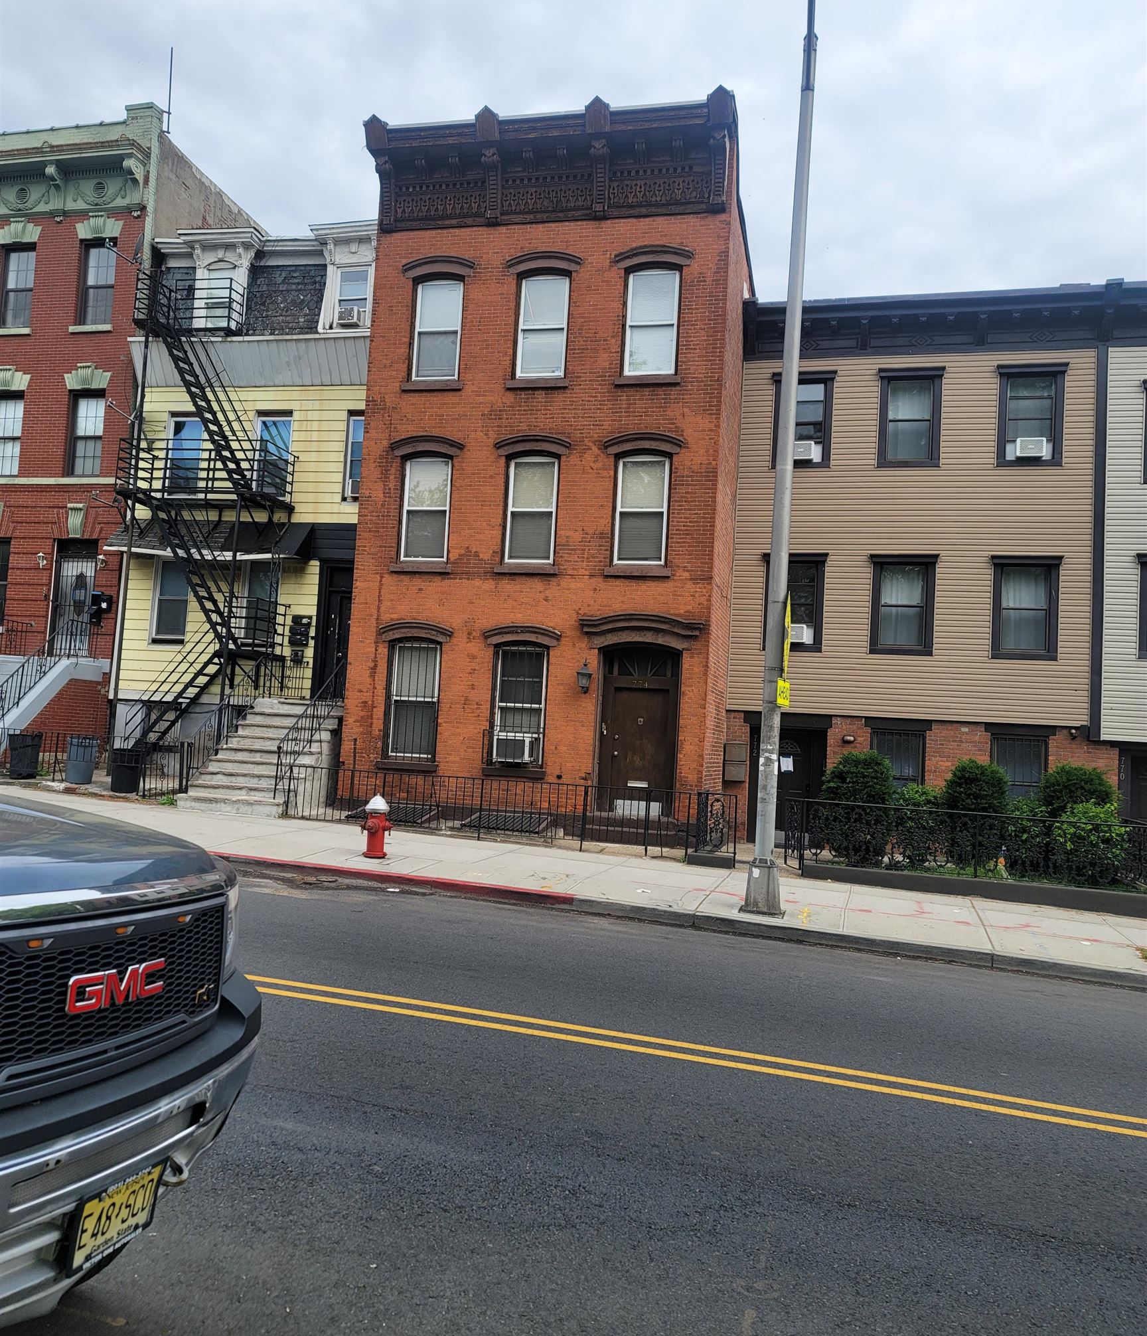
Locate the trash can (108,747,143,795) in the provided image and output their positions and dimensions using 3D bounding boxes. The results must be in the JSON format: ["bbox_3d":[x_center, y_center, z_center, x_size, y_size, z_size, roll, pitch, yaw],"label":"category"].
[{"bbox_3d":[-6.849,1.578,16.926,0.460,0.664,0.460,3,-4,0],"label":"trash can"}]

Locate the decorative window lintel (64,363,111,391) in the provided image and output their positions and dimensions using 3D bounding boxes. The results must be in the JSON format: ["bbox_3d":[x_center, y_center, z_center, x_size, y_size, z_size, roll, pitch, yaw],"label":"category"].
[{"bbox_3d":[-9.908,-5.952,22.596,1.127,0.552,0.170,2,-5,13],"label":"decorative window lintel"}]

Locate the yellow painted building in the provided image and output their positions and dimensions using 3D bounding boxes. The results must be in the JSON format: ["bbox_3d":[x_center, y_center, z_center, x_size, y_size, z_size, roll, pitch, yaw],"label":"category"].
[{"bbox_3d":[-4.783,-2.833,26.641,5.934,10.914,11.150,2,-5,13],"label":"yellow painted building"}]

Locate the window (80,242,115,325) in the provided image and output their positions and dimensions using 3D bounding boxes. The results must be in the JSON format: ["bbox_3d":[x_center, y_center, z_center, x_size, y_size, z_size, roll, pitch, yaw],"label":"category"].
[{"bbox_3d":[-9.766,-7.913,22.679,0.822,1.821,0.160,2,-5,13],"label":"window"}]

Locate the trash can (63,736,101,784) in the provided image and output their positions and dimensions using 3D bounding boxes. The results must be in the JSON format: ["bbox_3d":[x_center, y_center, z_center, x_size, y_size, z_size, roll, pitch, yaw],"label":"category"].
[{"bbox_3d":[-7.687,1.431,17.238,0.480,0.700,0.480,3,-4,0],"label":"trash can"}]

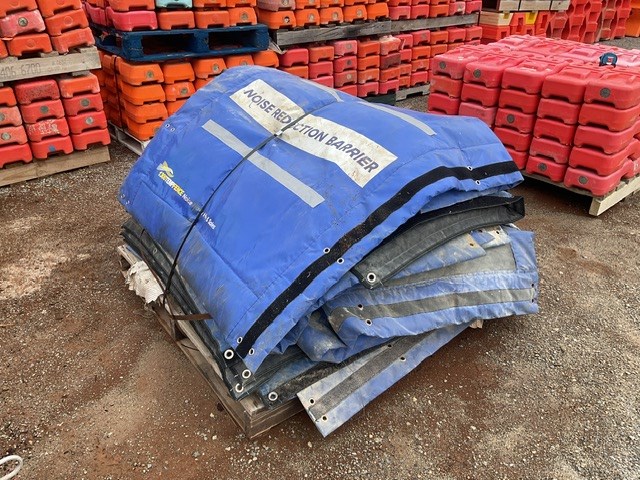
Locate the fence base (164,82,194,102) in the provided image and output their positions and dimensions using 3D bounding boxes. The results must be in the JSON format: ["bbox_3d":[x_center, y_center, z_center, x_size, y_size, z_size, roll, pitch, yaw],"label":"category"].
[{"bbox_3d":[-1.178,-1.170,4.015,0.238,0.124,0.600,-21,35,-33],"label":"fence base"}]

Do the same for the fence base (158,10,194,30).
[{"bbox_3d":[-1.069,-1.520,3.609,0.230,0.120,0.580,-17,33,-29],"label":"fence base"}]

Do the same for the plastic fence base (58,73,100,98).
[{"bbox_3d":[-1.707,-1.091,3.592,0.238,0.124,0.600,-22,36,-34],"label":"plastic fence base"}]

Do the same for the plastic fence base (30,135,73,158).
[{"bbox_3d":[-1.900,-0.710,3.626,0.238,0.124,0.600,-22,36,-34],"label":"plastic fence base"}]

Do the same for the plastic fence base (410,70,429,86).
[{"bbox_3d":[0.776,-1.662,5.336,0.238,0.124,0.600,-20,35,-31],"label":"plastic fence base"}]

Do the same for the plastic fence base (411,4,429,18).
[{"bbox_3d":[0.710,-2.155,4.987,0.238,0.124,0.600,-21,35,-32],"label":"plastic fence base"}]

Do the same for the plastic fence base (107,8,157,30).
[{"bbox_3d":[-1.276,-1.463,3.497,0.230,0.120,0.580,-17,33,-29],"label":"plastic fence base"}]

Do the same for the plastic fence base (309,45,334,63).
[{"bbox_3d":[-0.153,-1.619,4.524,0.238,0.124,0.600,-18,34,-30],"label":"plastic fence base"}]

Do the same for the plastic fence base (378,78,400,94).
[{"bbox_3d":[0.409,-1.401,4.711,0.230,0.120,0.580,-19,33,-31],"label":"plastic fence base"}]

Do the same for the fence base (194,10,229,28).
[{"bbox_3d":[-0.942,-1.748,4.168,0.238,0.124,0.600,-16,33,-27],"label":"fence base"}]

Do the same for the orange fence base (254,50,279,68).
[{"bbox_3d":[-0.599,-1.507,4.344,0.238,0.124,0.600,-21,35,-33],"label":"orange fence base"}]

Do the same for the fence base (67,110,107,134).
[{"bbox_3d":[-1.640,-0.868,3.604,0.229,0.124,0.580,-20,36,-31],"label":"fence base"}]

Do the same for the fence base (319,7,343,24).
[{"bbox_3d":[-0.064,-1.930,4.527,0.232,0.127,0.580,-18,35,-29],"label":"fence base"}]

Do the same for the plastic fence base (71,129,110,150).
[{"bbox_3d":[-1.641,-0.769,3.662,0.229,0.124,0.580,-20,36,-31],"label":"plastic fence base"}]

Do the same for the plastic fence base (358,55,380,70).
[{"bbox_3d":[0.272,-1.642,4.779,0.229,0.124,0.580,-17,34,-27],"label":"plastic fence base"}]

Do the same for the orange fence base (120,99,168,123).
[{"bbox_3d":[-1.323,-1.005,3.886,0.232,0.127,0.580,-19,35,-30],"label":"orange fence base"}]

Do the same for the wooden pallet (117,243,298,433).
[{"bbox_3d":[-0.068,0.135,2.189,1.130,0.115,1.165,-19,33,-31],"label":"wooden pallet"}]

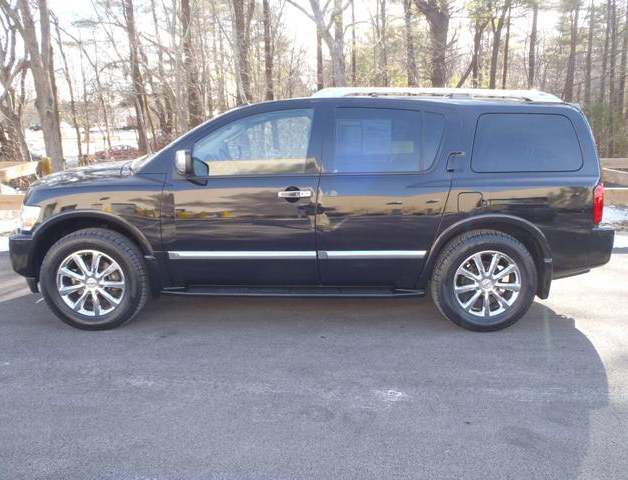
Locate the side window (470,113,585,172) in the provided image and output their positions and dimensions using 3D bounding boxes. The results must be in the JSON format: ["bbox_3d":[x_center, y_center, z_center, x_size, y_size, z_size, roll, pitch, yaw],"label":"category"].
[{"bbox_3d":[1.660,-0.759,4.024,0.860,0.475,0.060,0,-3,0],"label":"side window"}]

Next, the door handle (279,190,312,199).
[{"bbox_3d":[-0.142,-0.348,3.965,0.260,0.060,0.055,0,10,0],"label":"door handle"}]

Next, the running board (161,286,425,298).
[{"bbox_3d":[-0.165,0.414,4.170,2.100,0.070,0.200,0,10,0],"label":"running board"}]

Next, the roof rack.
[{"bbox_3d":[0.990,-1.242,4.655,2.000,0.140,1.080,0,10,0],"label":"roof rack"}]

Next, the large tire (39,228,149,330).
[{"bbox_3d":[-1.760,0.306,4.197,0.825,0.825,0.275,0,10,0],"label":"large tire"}]

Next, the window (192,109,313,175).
[{"bbox_3d":[-0.475,-0.762,4.003,0.930,0.515,0.060,0,-3,0],"label":"window"}]

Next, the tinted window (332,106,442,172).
[{"bbox_3d":[0.570,-0.769,4.002,0.885,0.500,0.060,0,-3,0],"label":"tinted window"}]

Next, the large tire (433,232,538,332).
[{"bbox_3d":[1.370,0.306,4.197,0.825,0.825,0.275,0,10,0],"label":"large tire"}]

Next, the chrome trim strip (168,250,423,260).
[{"bbox_3d":[-0.128,0.118,4.042,2.010,0.065,0.030,0,10,0],"label":"chrome trim strip"}]

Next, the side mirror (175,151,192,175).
[{"bbox_3d":[-0.925,-0.565,3.810,0.160,0.200,0.250,0,10,0],"label":"side mirror"}]

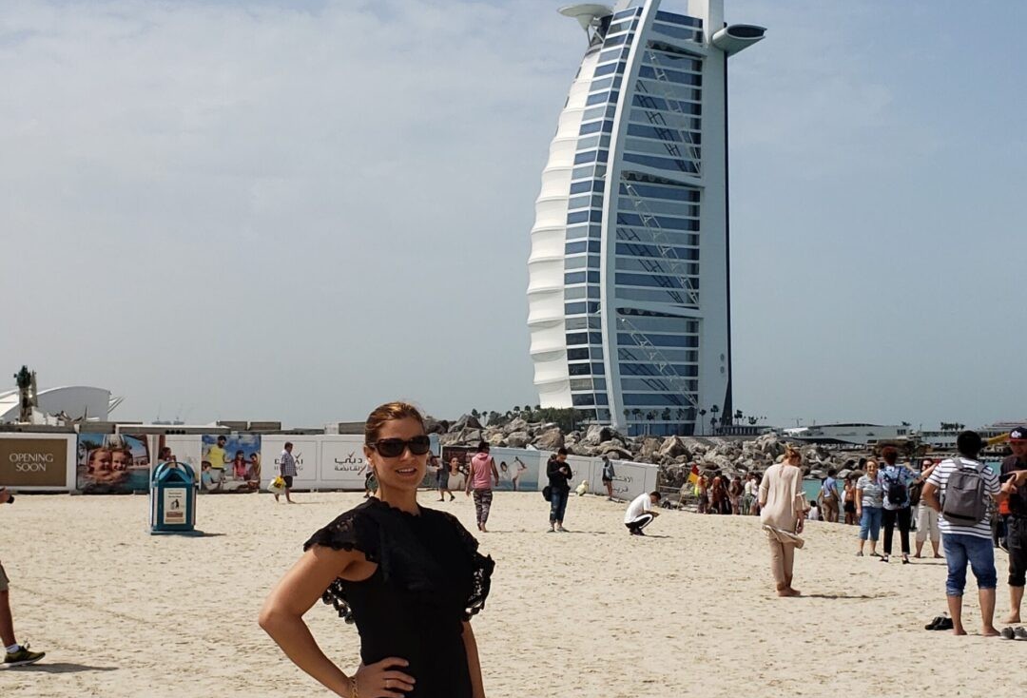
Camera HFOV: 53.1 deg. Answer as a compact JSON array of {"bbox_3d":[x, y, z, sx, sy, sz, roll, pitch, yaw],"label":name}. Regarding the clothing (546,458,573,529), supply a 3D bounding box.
[{"bbox_3d":[0.886,2.760,19.800,0.470,1.320,0.320,3,-6,-30],"label":"clothing"}]

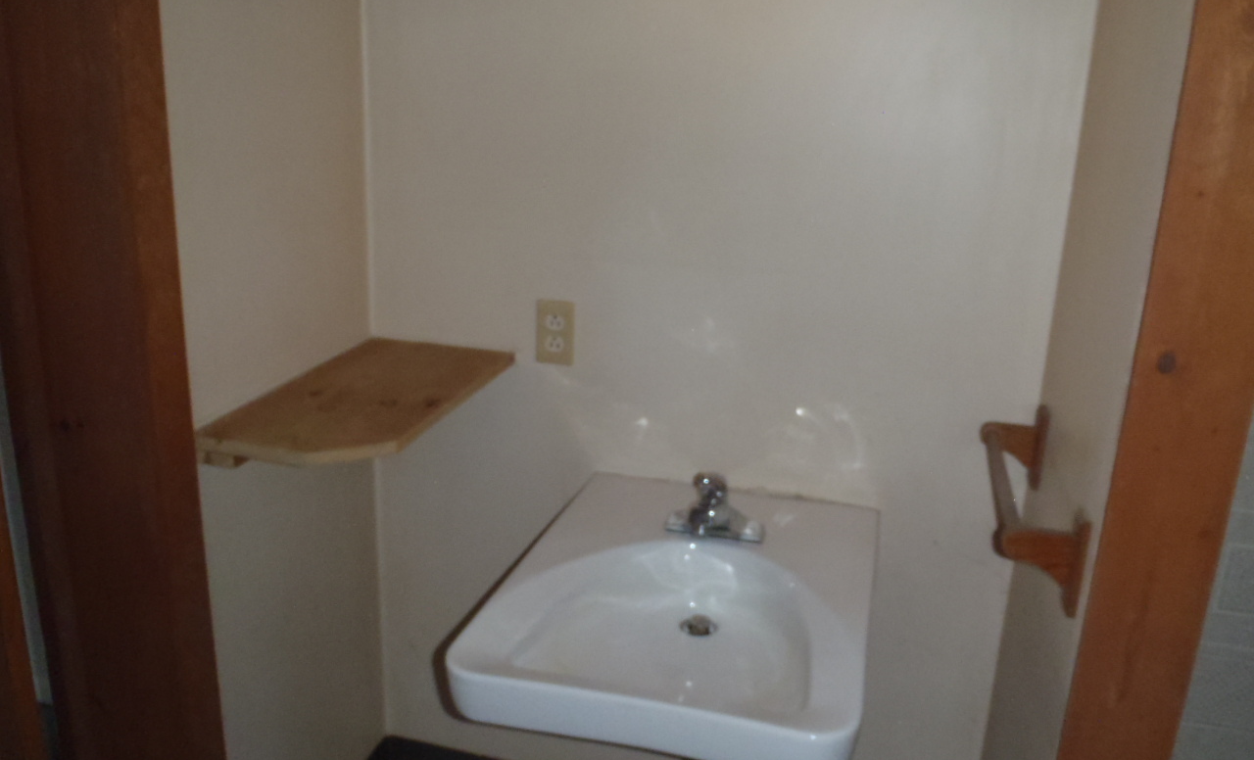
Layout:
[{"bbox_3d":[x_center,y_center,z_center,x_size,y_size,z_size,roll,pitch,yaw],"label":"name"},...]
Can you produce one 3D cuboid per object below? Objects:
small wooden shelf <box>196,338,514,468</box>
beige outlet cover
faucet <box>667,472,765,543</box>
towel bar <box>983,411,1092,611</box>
[{"bbox_3d":[-0.400,0.029,1.588,0.280,0.035,0.569,6,17,13],"label":"small wooden shelf"},{"bbox_3d":[-0.128,-0.083,1.787,0.070,0.115,0.008,6,17,13],"label":"beige outlet cover"},{"bbox_3d":[0.133,0.199,1.565,0.157,0.118,0.165,6,17,13],"label":"faucet"},{"bbox_3d":[0.544,0.156,1.411,0.100,0.125,0.445,6,17,13],"label":"towel bar"}]

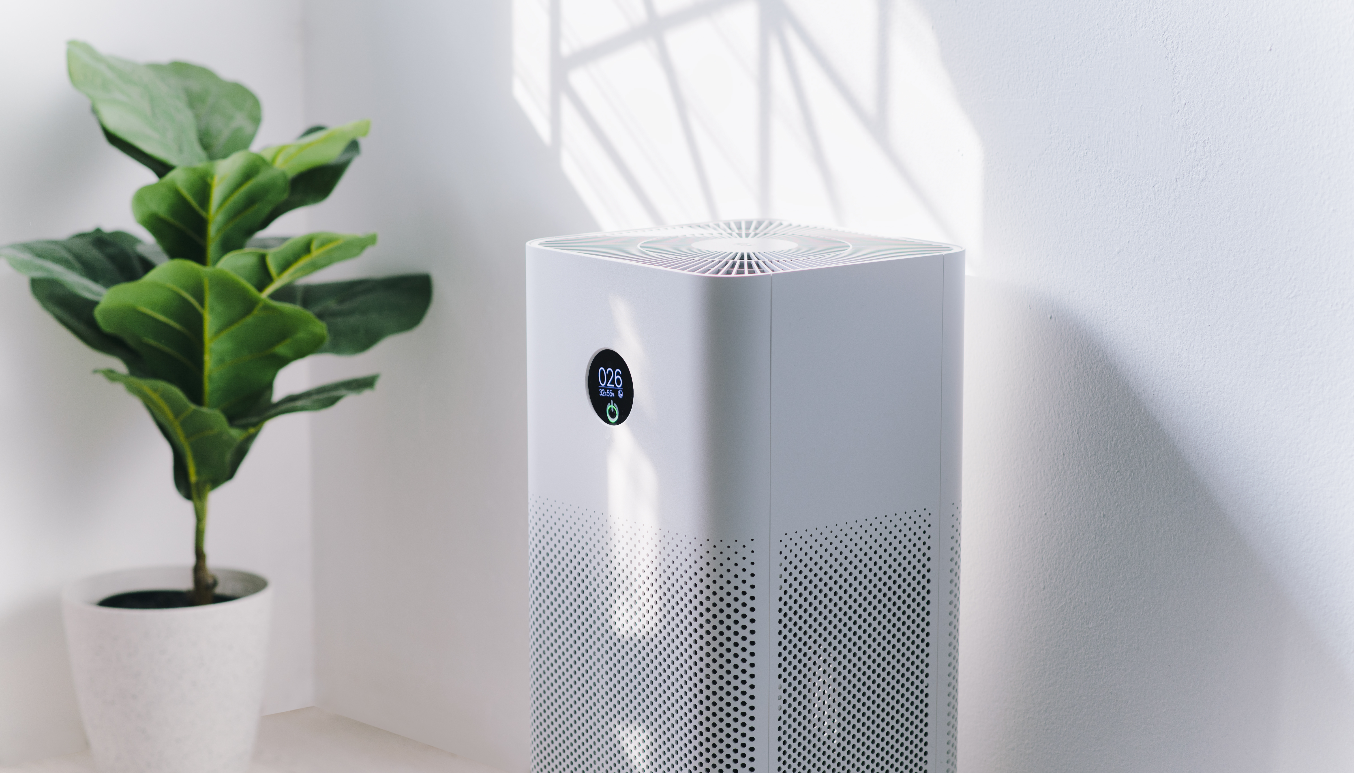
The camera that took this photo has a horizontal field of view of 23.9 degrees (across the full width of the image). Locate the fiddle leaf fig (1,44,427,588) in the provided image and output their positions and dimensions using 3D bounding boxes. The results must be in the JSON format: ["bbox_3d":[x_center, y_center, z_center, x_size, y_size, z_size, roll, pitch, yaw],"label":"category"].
[{"bbox_3d":[-0.386,-0.043,2.679,0.353,0.484,0.290,0,10,0],"label":"fiddle leaf fig"}]

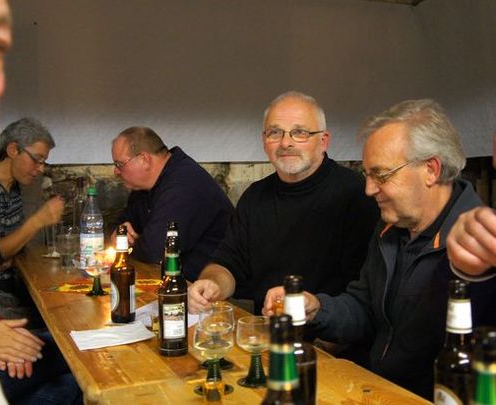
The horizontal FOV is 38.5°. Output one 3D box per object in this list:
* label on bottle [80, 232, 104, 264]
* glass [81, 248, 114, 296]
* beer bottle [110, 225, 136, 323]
[{"bbox_3d":[-0.588,0.166,2.684,0.086,0.128,0.075,0,2,-12],"label":"label on bottle"},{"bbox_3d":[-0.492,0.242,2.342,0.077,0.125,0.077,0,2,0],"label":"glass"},{"bbox_3d":[-0.338,0.191,1.939,0.068,0.260,0.068,0,2,0],"label":"beer bottle"}]

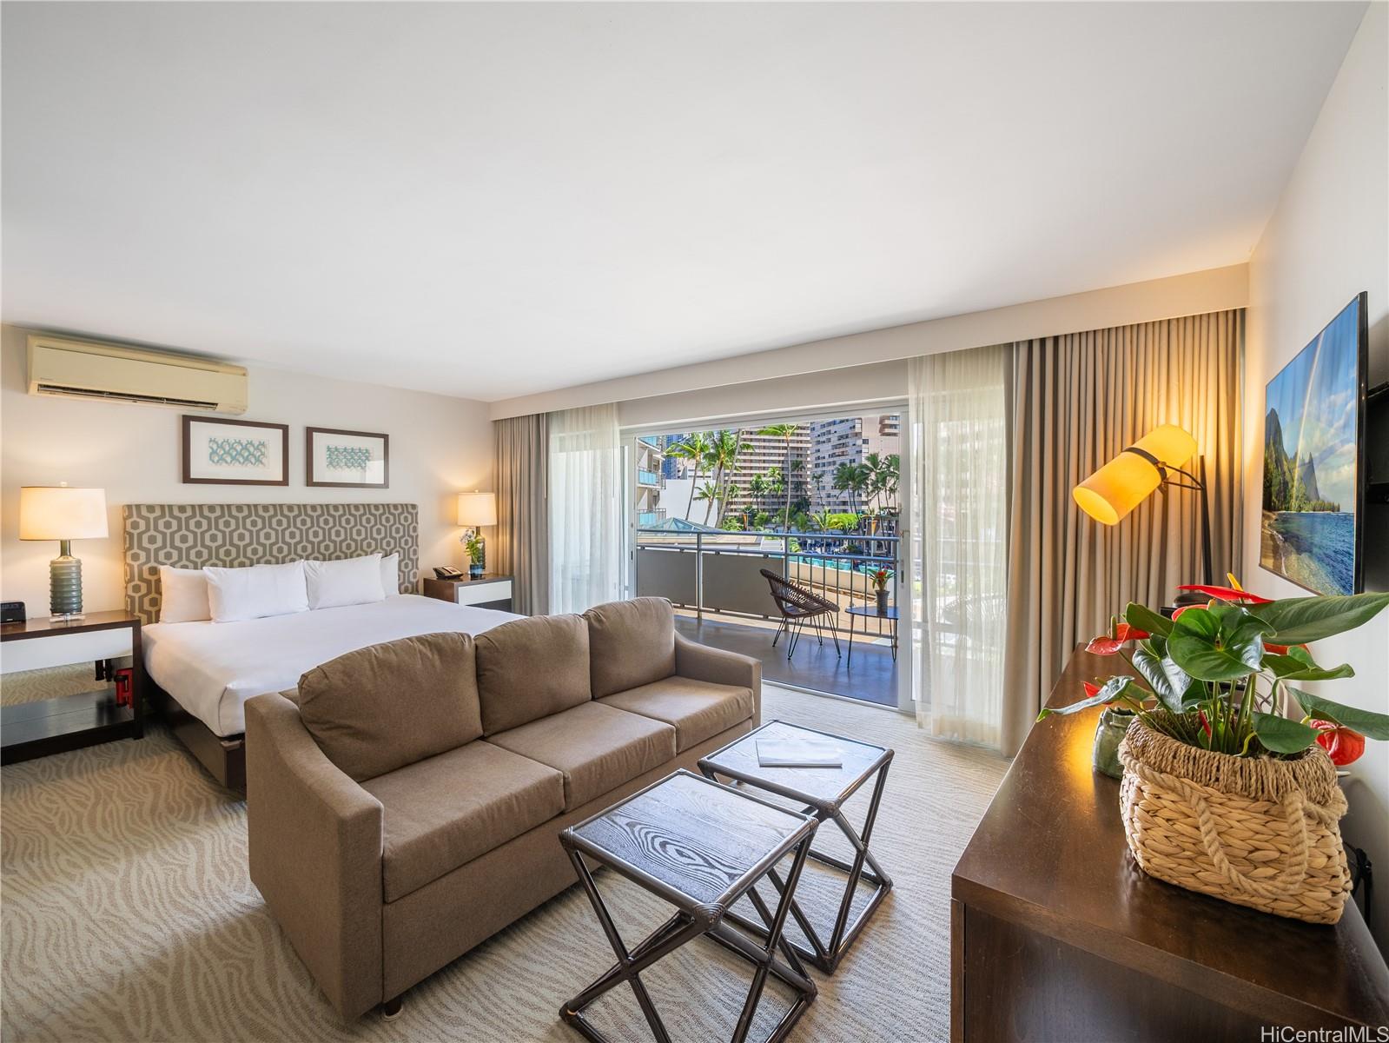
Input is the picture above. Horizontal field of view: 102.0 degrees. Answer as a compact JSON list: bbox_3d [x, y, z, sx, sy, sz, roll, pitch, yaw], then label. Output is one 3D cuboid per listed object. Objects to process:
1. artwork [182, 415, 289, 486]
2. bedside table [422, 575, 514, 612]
[{"bbox_3d":[-3.458,-0.521,4.275,0.030,0.489,0.643,1,2,39],"label":"artwork"},{"bbox_3d":[-2.199,0.940,5.485,0.504,0.775,0.619,1,2,39],"label":"bedside table"}]

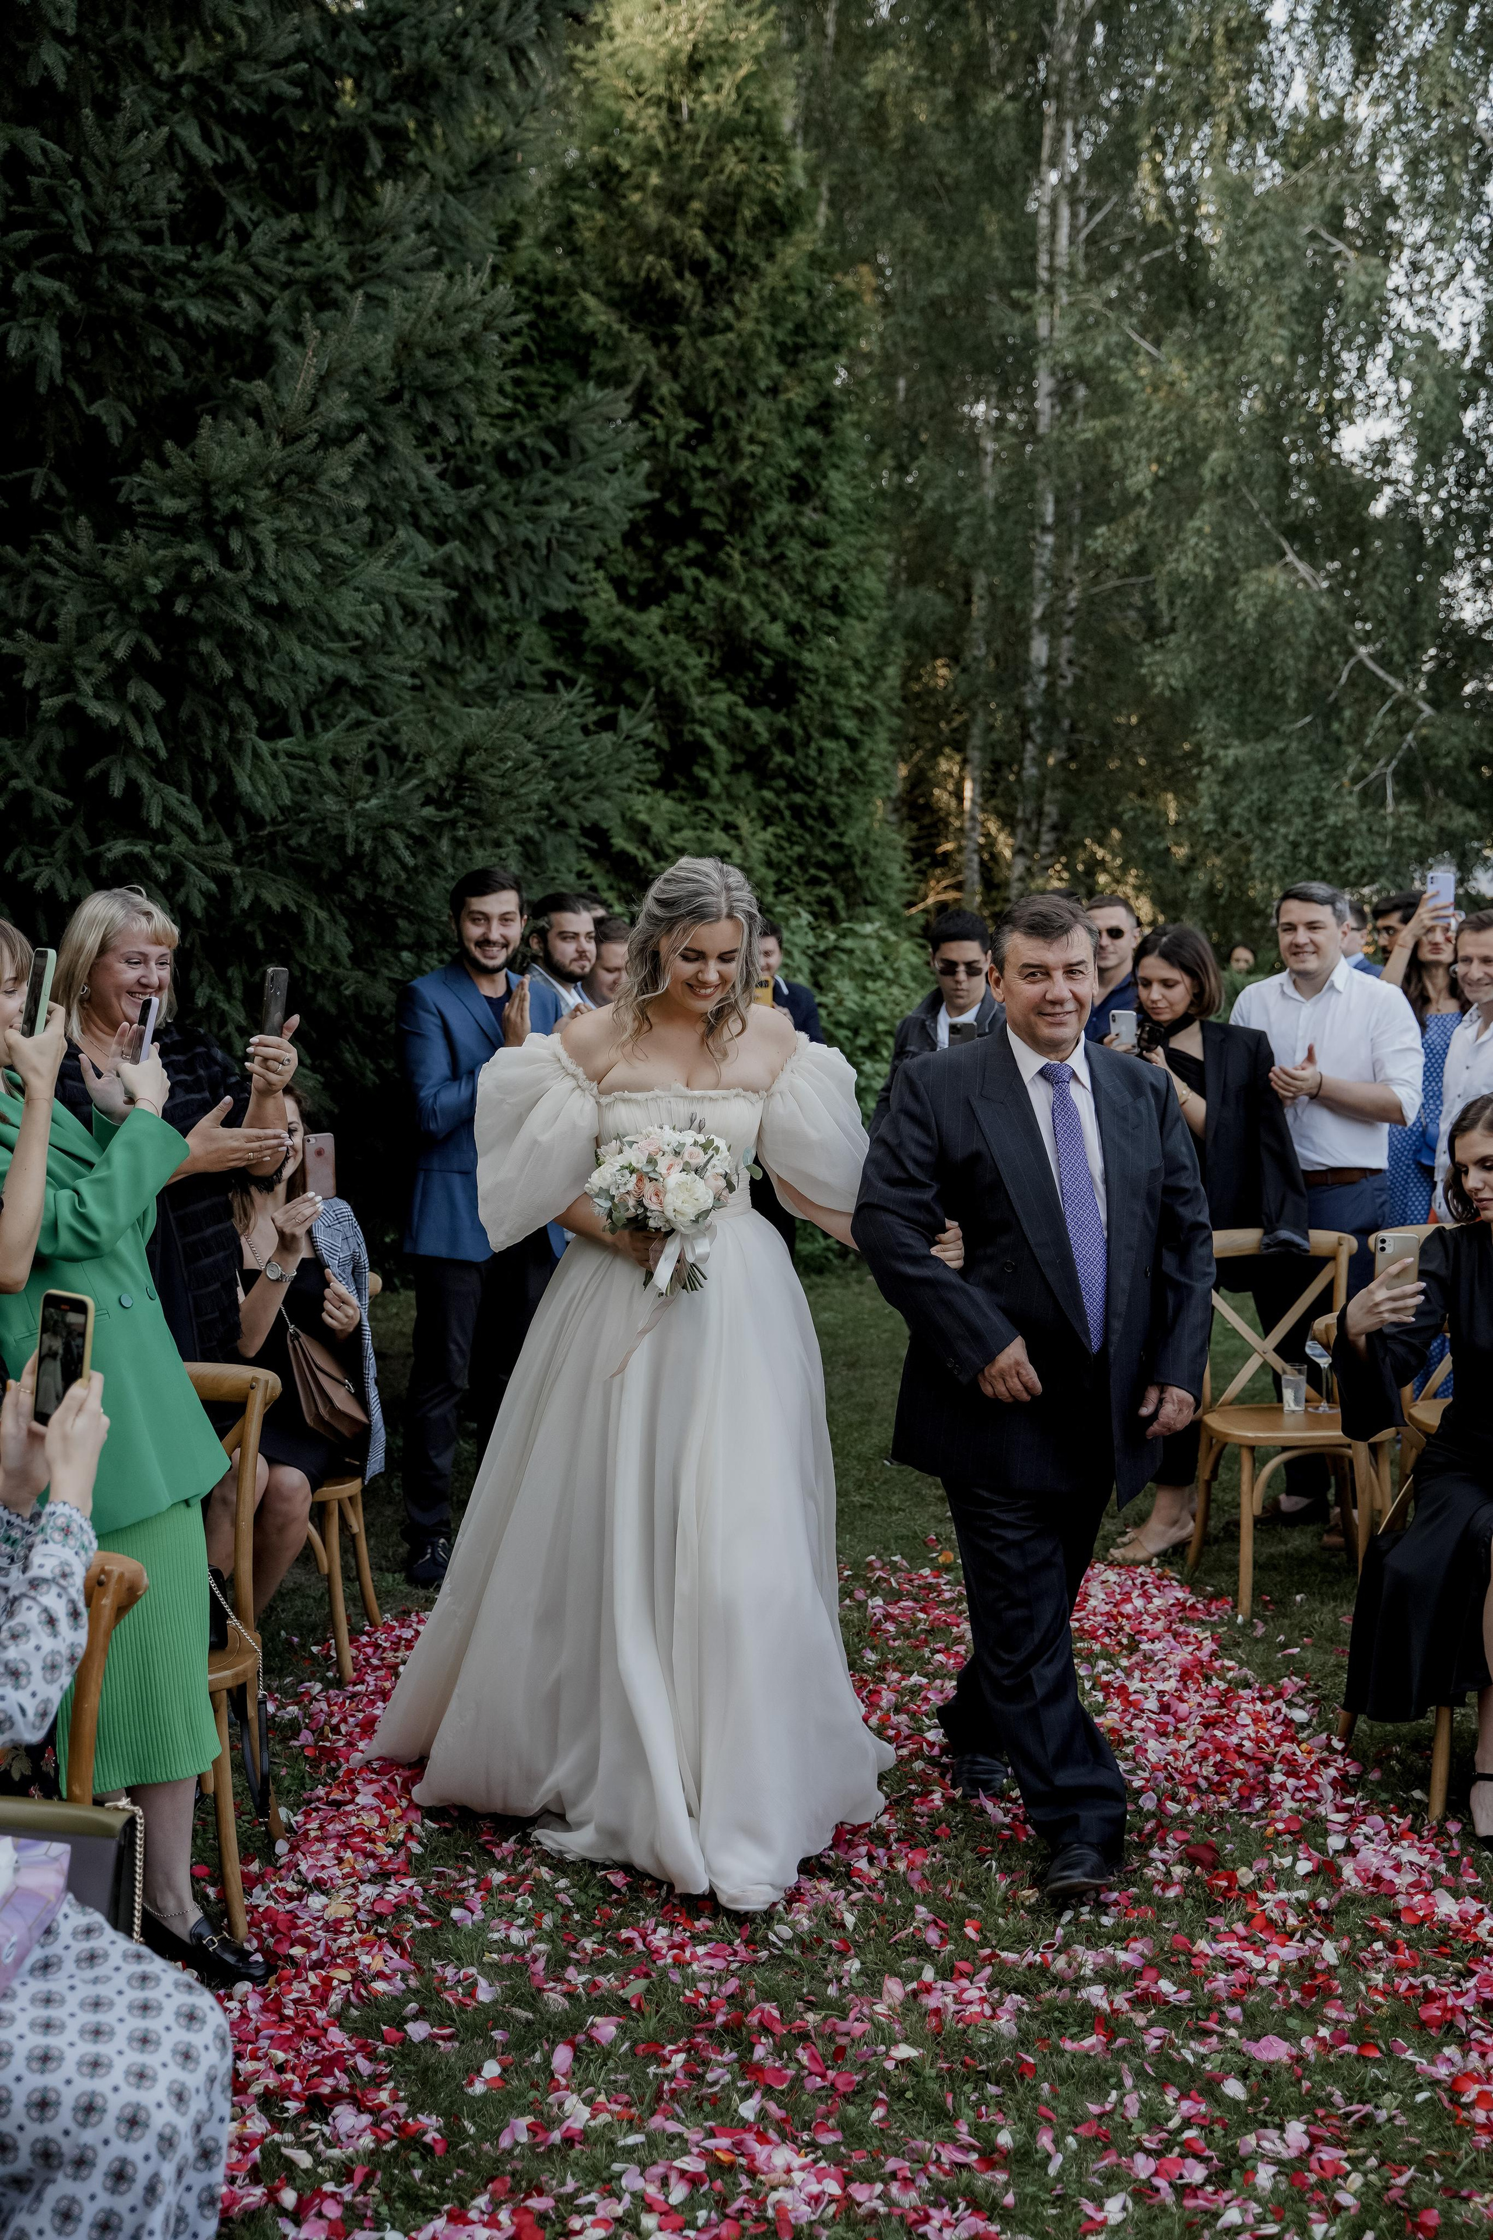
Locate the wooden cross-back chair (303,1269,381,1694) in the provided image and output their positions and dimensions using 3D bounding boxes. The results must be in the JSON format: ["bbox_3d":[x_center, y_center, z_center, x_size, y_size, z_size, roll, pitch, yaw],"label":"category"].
[{"bbox_3d":[-1.088,0.806,5.156,0.478,0.877,0.502,-1,4,-3],"label":"wooden cross-back chair"}]

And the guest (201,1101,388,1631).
[{"bbox_3d":[-0.991,0.579,4.935,0.460,1.330,0.700,0,5,-5],"label":"guest"}]

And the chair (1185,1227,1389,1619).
[{"bbox_3d":[1.362,0.739,5.579,0.478,0.877,0.502,-1,4,-2],"label":"chair"}]

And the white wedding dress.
[{"bbox_3d":[-0.228,0.567,4.251,1.015,1.468,0.916,-1,4,-6],"label":"white wedding dress"}]

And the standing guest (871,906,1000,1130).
[{"bbox_3d":[0.678,0.221,6.933,0.542,1.724,0.414,0,4,5],"label":"standing guest"}]

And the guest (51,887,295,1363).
[{"bbox_3d":[-1.131,0.424,4.358,0.500,1.745,0.500,-5,7,-43],"label":"guest"}]

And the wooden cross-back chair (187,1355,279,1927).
[{"bbox_3d":[-1.045,0.905,3.854,0.478,0.877,0.502,-1,4,-8],"label":"wooden cross-back chair"}]

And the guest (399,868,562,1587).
[{"bbox_3d":[-0.660,0.278,5.630,0.480,1.800,0.380,-3,6,-31],"label":"guest"}]

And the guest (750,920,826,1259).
[{"bbox_3d":[0.069,0.107,8.045,0.520,1.690,0.400,0,5,3],"label":"guest"}]

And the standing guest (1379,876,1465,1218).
[{"bbox_3d":[2.113,0.175,6.896,0.480,1.770,0.450,2,6,17],"label":"standing guest"}]

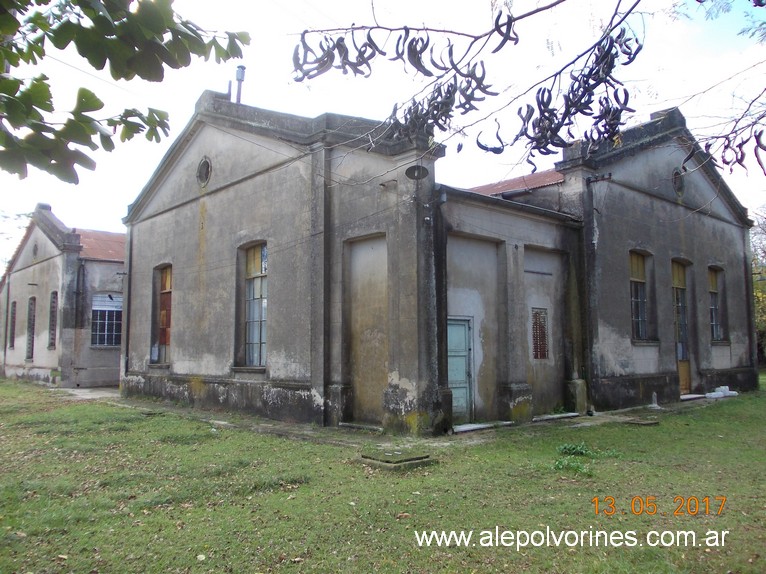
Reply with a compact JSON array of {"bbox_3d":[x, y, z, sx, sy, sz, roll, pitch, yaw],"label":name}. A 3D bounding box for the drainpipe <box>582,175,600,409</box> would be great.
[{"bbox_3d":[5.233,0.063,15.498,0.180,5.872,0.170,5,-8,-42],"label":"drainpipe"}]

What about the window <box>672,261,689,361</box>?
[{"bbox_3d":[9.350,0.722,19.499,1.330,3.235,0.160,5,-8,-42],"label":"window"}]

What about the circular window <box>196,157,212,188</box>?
[{"bbox_3d":[-5.192,-3.351,18.136,0.150,0.940,0.950,5,-8,-42],"label":"circular window"}]

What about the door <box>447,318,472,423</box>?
[{"bbox_3d":[1.530,1.662,12.422,0.880,2.113,0.100,5,-8,-42],"label":"door"}]

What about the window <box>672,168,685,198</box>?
[{"bbox_3d":[9.388,-3.330,19.726,0.940,0.950,0.150,5,-8,-42],"label":"window"}]

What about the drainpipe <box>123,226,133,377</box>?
[{"bbox_3d":[-9.050,0.487,21.960,0.140,5.400,0.150,5,-8,-42],"label":"drainpipe"}]

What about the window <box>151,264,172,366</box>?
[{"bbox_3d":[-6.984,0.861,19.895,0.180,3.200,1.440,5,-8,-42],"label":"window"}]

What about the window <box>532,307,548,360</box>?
[{"bbox_3d":[3.676,1.085,14.426,0.621,1.217,0.110,5,-8,-42],"label":"window"}]

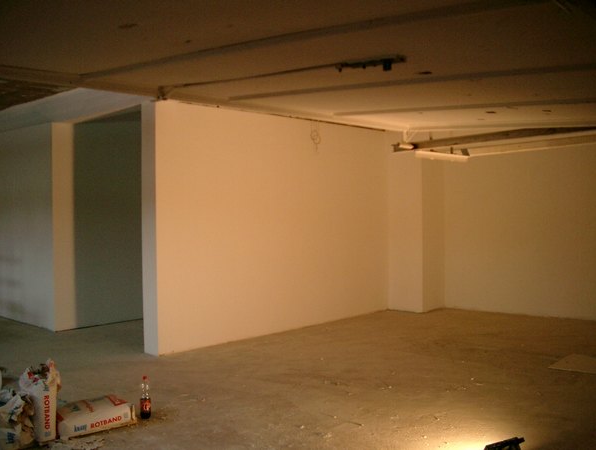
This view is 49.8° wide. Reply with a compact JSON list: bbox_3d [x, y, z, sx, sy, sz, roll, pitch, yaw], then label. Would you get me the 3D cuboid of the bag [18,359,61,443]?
[{"bbox_3d":[-1.905,1.273,4.731,0.160,0.550,0.360,-2,2,-38],"label":"bag"}]

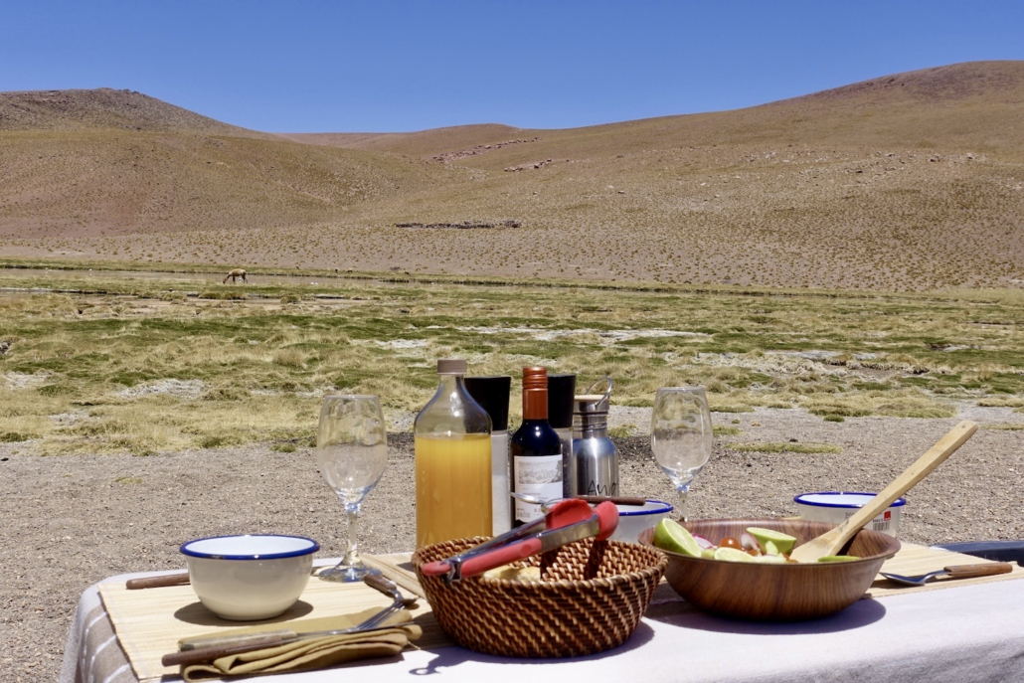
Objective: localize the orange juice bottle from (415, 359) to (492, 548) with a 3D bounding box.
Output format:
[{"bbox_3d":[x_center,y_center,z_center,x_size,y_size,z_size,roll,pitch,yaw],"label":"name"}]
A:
[{"bbox_3d":[-0.070,0.145,1.409,0.091,0.249,0.091,0,0,-3],"label":"orange juice bottle"}]

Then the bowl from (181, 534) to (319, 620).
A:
[{"bbox_3d":[-0.261,0.238,1.190,0.136,0.067,0.136,0,0,-12],"label":"bowl"}]

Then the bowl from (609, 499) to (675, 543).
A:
[{"bbox_3d":[0.127,0.234,1.445,0.137,0.067,0.137,0,0,5],"label":"bowl"}]

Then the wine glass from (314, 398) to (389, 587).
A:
[{"bbox_3d":[-0.185,0.168,1.370,0.079,0.205,0.079,0,0,-8],"label":"wine glass"}]

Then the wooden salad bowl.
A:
[{"bbox_3d":[0.256,0.233,1.200,0.257,0.070,0.257,0,0,12],"label":"wooden salad bowl"}]

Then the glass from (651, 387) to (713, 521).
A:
[{"bbox_3d":[0.221,0.165,1.555,0.079,0.205,0.079,0,0,8],"label":"glass"}]

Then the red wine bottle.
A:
[{"bbox_3d":[0.028,0.149,1.379,0.061,0.239,0.061,0,0,0],"label":"red wine bottle"}]

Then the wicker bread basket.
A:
[{"bbox_3d":[0.026,0.234,1.090,0.233,0.073,0.233,0,0,1],"label":"wicker bread basket"}]

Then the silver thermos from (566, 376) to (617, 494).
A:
[{"bbox_3d":[0.102,0.159,1.540,0.071,0.218,0.071,0,0,4],"label":"silver thermos"}]

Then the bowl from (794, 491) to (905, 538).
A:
[{"bbox_3d":[0.421,0.233,1.490,0.137,0.067,0.137,0,0,16],"label":"bowl"}]

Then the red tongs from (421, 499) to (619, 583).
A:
[{"bbox_3d":[0.004,0.186,1.093,0.065,0.042,0.275,0,2,35],"label":"red tongs"}]

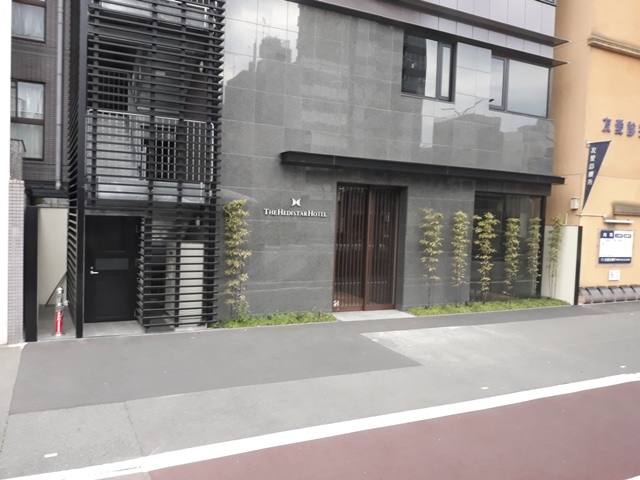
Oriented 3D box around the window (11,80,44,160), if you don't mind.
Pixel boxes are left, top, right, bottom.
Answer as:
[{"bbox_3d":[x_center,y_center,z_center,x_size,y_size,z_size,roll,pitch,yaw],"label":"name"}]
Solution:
[{"bbox_3d":[-7.131,-2.850,11.787,1.120,1.860,0.130,1,3,-26],"label":"window"}]

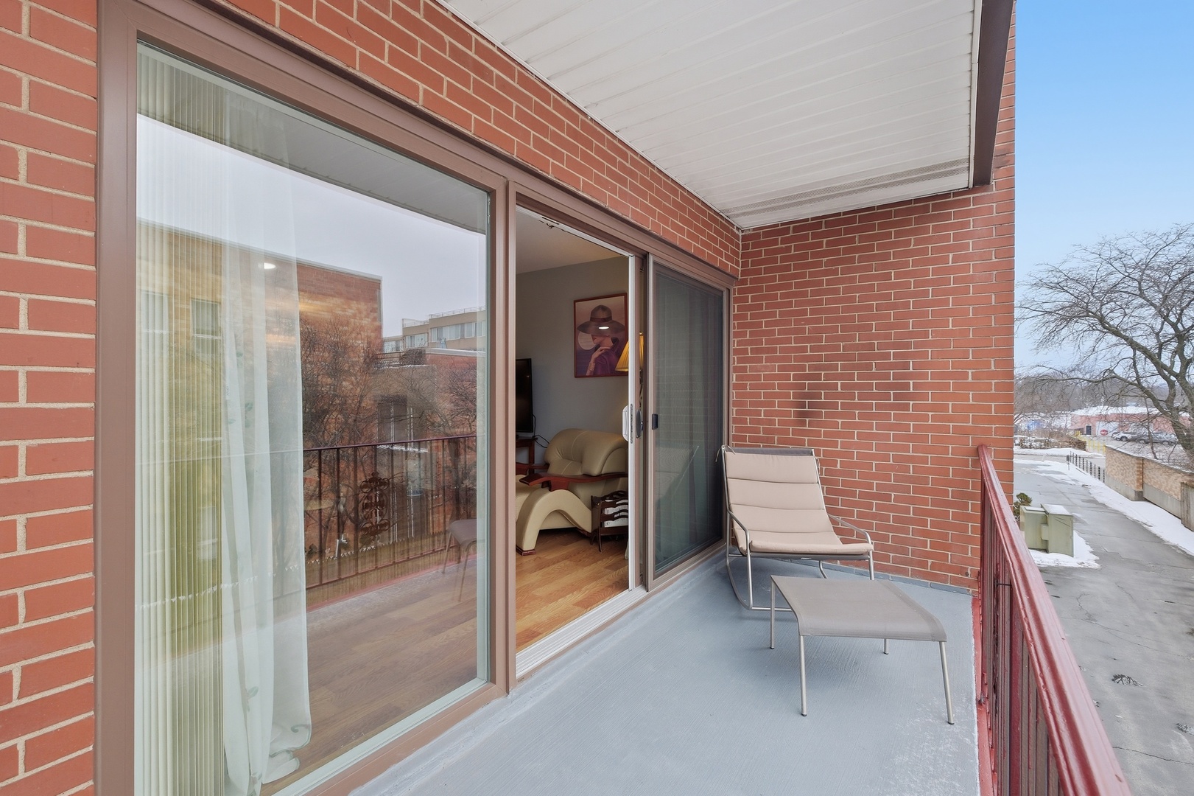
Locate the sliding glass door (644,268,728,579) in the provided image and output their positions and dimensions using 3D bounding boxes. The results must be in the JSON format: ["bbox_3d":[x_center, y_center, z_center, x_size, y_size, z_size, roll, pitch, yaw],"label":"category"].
[{"bbox_3d":[0.630,0.140,3.345,0.050,1.930,1.170,1,1,36],"label":"sliding glass door"}]

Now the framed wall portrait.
[{"bbox_3d":[0.027,-0.600,4.950,0.640,0.790,0.030,1,1,35],"label":"framed wall portrait"}]

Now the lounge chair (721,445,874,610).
[{"bbox_3d":[1.218,0.775,3.170,0.680,0.870,0.680,0,0,4],"label":"lounge chair"}]

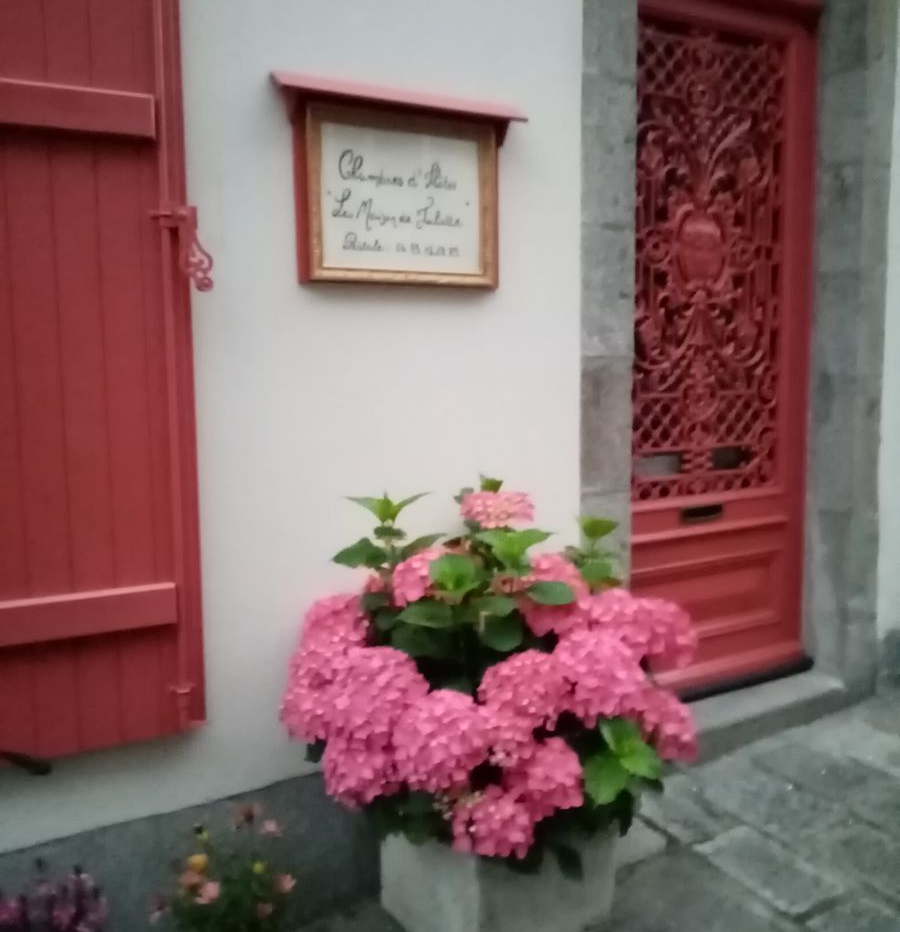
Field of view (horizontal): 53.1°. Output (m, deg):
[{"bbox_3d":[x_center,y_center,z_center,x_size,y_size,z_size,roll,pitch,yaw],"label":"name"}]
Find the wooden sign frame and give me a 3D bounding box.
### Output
[{"bbox_3d":[-0.117,-0.624,2.131,0.490,0.394,0.066,-4,7,-29],"label":"wooden sign frame"}]

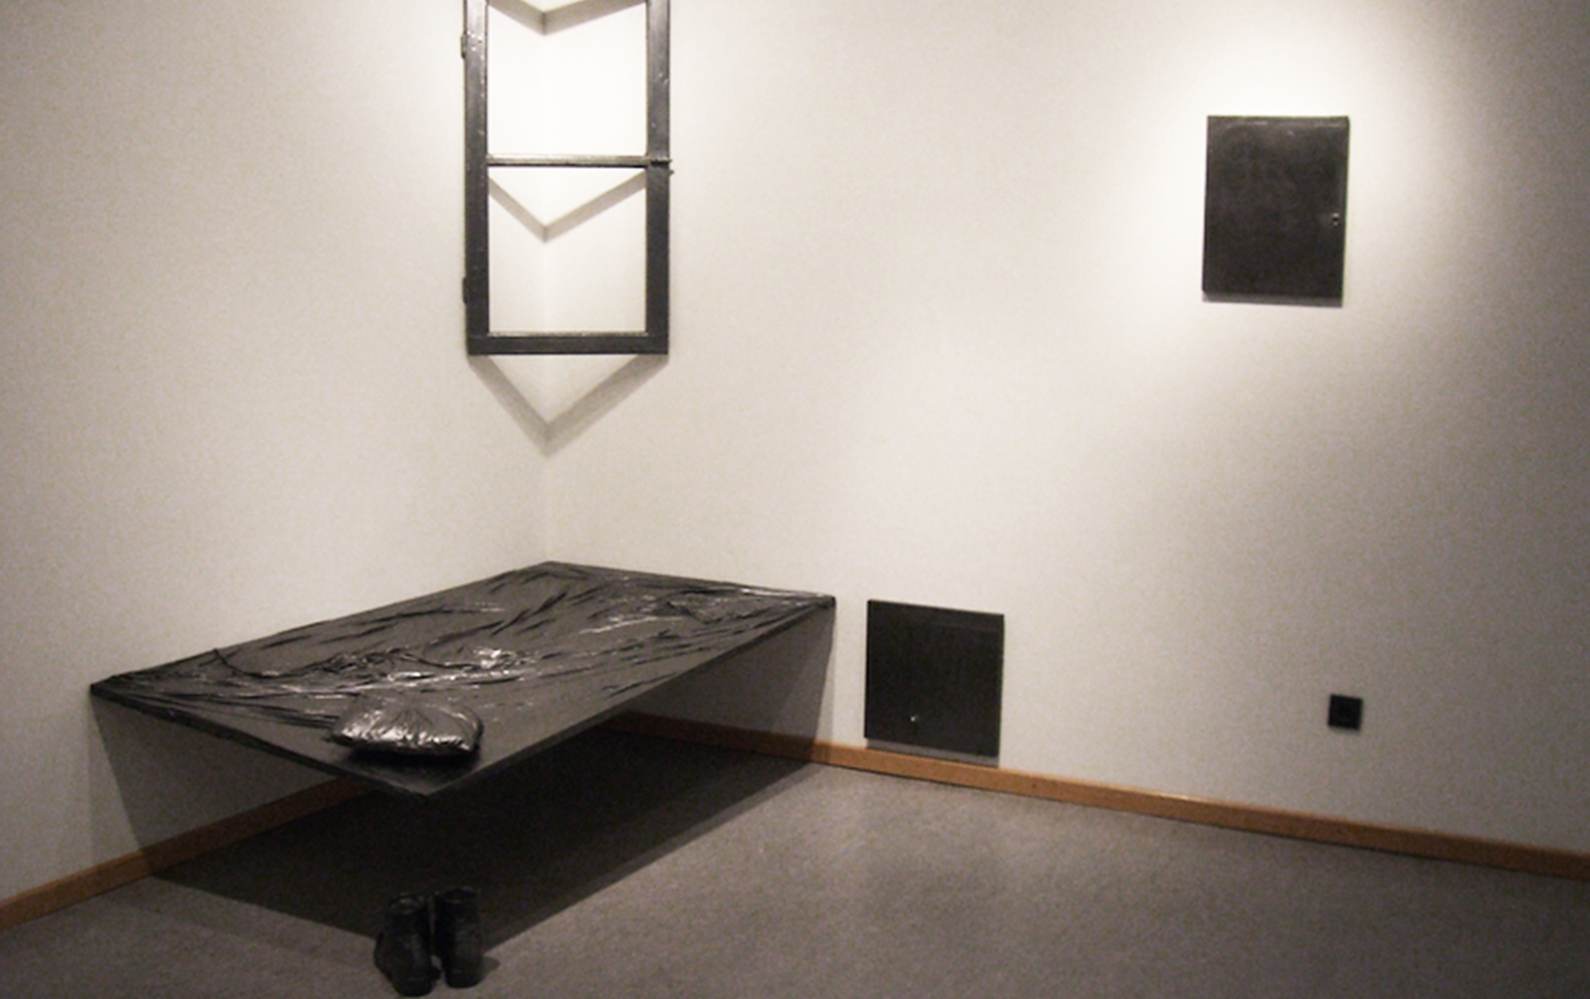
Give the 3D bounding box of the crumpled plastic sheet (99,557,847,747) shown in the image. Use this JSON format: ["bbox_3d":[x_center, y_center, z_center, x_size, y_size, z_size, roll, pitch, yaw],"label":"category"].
[{"bbox_3d":[-0.759,0.375,4.560,1.020,0.055,1.798,5,10,27],"label":"crumpled plastic sheet"}]

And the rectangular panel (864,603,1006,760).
[{"bbox_3d":[0.395,0.508,4.978,0.411,0.404,0.030,5,10,27],"label":"rectangular panel"}]

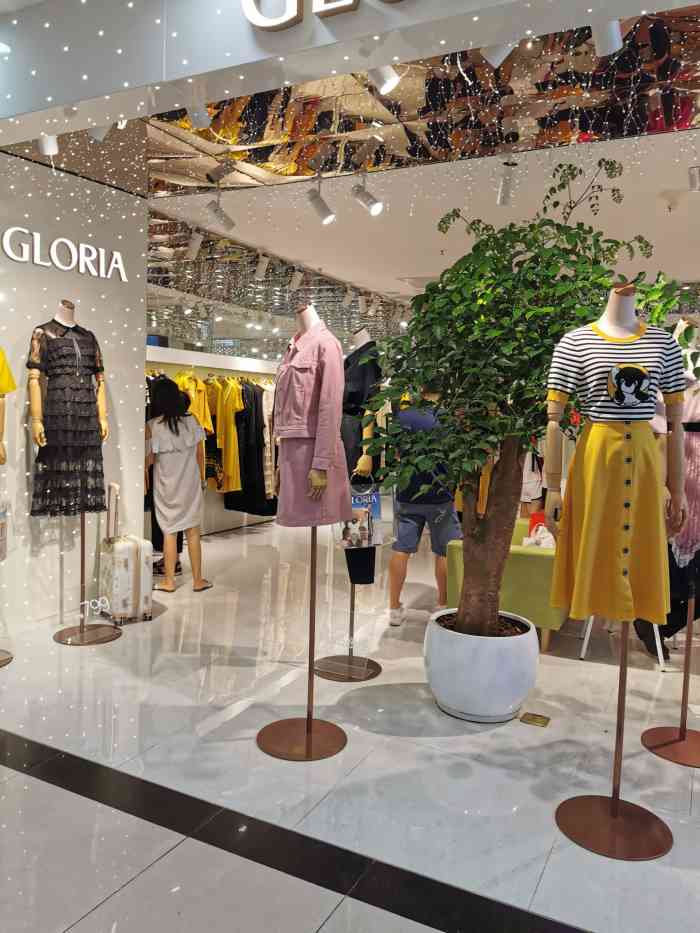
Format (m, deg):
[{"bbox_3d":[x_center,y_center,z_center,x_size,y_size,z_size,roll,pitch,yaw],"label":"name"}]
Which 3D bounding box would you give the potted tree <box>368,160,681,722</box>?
[{"bbox_3d":[0.863,-0.070,3.465,1.480,2.500,1.320,2,5,0],"label":"potted tree"}]

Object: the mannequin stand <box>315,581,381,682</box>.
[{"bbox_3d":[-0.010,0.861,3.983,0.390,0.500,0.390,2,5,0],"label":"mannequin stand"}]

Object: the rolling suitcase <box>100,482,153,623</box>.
[{"bbox_3d":[-1.473,0.548,4.853,0.240,0.880,0.350,-1,6,-28],"label":"rolling suitcase"}]

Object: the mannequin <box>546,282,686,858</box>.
[{"bbox_3d":[0.925,0.330,2.495,0.485,1.875,0.410,3,5,12],"label":"mannequin"}]

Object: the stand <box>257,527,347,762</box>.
[{"bbox_3d":[-0.191,0.721,3.107,0.390,0.920,0.390,2,5,0],"label":"stand"}]

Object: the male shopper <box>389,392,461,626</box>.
[{"bbox_3d":[0.494,0.190,4.964,0.520,1.700,0.360,1,5,-10],"label":"male shopper"}]

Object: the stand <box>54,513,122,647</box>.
[{"bbox_3d":[-1.574,0.655,4.394,0.390,0.740,0.390,6,6,40],"label":"stand"}]

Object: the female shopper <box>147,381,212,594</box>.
[{"bbox_3d":[-1.275,0.126,5.565,0.480,1.610,0.340,1,5,-8],"label":"female shopper"}]

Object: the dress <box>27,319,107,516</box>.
[{"bbox_3d":[-1.655,-0.324,4.303,0.470,1.230,0.330,-3,7,-45],"label":"dress"}]

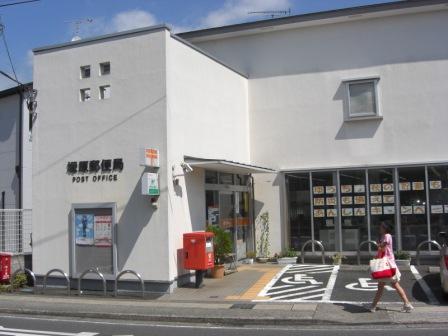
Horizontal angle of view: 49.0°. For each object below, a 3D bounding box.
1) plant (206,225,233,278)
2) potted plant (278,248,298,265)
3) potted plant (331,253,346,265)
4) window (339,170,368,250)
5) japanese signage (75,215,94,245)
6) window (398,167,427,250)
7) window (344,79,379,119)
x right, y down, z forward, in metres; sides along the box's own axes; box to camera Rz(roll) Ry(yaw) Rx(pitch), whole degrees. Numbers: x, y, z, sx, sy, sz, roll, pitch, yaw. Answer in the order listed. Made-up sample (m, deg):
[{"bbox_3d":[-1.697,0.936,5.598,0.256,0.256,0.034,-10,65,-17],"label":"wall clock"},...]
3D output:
[{"bbox_3d":[-0.062,2.193,12.953,0.670,1.377,0.670,-3,-4,23],"label":"plant"},{"bbox_3d":[1.954,2.661,14.970,0.600,0.480,0.320,-3,-4,16],"label":"potted plant"},{"bbox_3d":[3.294,2.610,14.150,0.450,0.360,0.380,-3,-4,19],"label":"potted plant"},{"bbox_3d":[3.931,1.293,14.909,0.874,2.430,0.100,-3,-4,23],"label":"window"},{"bbox_3d":[-3.194,1.414,11.298,0.540,0.710,0.020,-3,-5,22],"label":"japanese signage"},{"bbox_3d":[5.464,1.194,14.263,0.813,2.441,0.100,-3,-4,23],"label":"window"},{"bbox_3d":[4.145,-2.086,14.863,0.892,1.158,0.280,-3,-4,23],"label":"window"}]

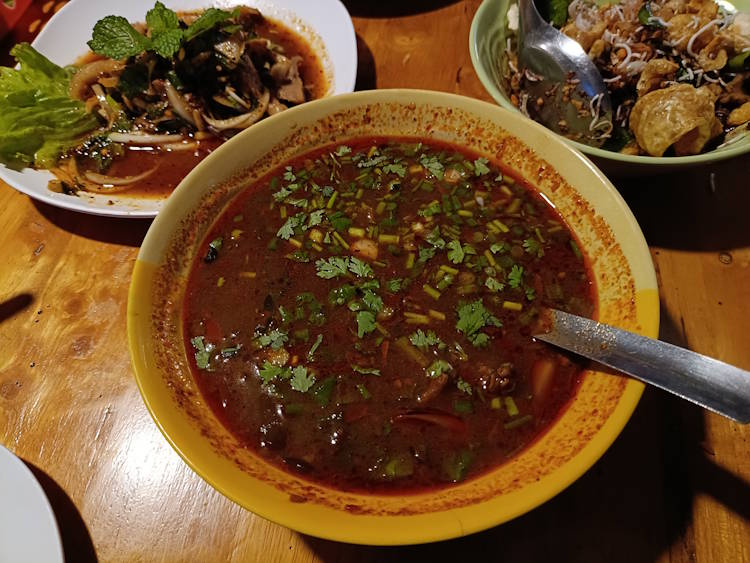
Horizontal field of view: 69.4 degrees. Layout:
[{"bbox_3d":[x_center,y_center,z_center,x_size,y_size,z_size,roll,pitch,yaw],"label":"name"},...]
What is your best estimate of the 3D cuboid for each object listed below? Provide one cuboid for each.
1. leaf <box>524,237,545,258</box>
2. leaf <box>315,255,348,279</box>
[{"bbox_3d":[0.078,-0.016,0.268,0.008,0.003,0.012,-17,59,-7],"label":"leaf"},{"bbox_3d":[-0.021,-0.007,0.267,0.016,0.004,0.013,0,58,3],"label":"leaf"}]

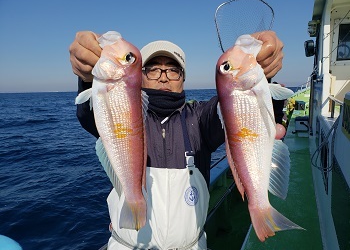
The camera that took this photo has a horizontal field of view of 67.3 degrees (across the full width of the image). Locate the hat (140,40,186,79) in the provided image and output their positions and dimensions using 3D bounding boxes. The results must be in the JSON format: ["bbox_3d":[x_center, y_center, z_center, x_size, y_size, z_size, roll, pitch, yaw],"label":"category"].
[{"bbox_3d":[-0.046,-0.263,1.000,0.180,0.145,0.260,-1,8,0],"label":"hat"}]

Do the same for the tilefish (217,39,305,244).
[{"bbox_3d":[0.167,0.034,0.505,0.130,0.405,0.060,-9,7,6],"label":"tilefish"}]

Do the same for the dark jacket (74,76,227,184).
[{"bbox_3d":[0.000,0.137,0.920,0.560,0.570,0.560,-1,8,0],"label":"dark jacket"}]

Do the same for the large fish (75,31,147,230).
[{"bbox_3d":[-0.114,0.022,0.505,0.125,0.385,0.060,-5,7,-2],"label":"large fish"}]

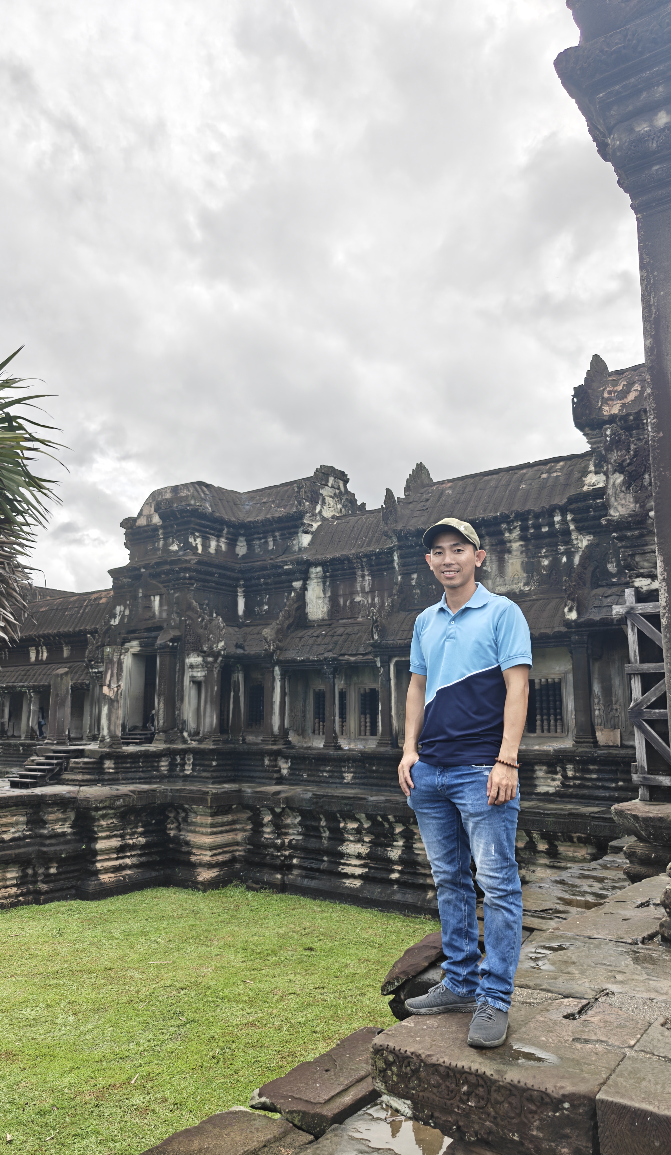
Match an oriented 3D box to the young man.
[{"bbox_3d":[0.430,0.628,2.710,0.490,1.720,0.340,-7,-13,32],"label":"young man"}]

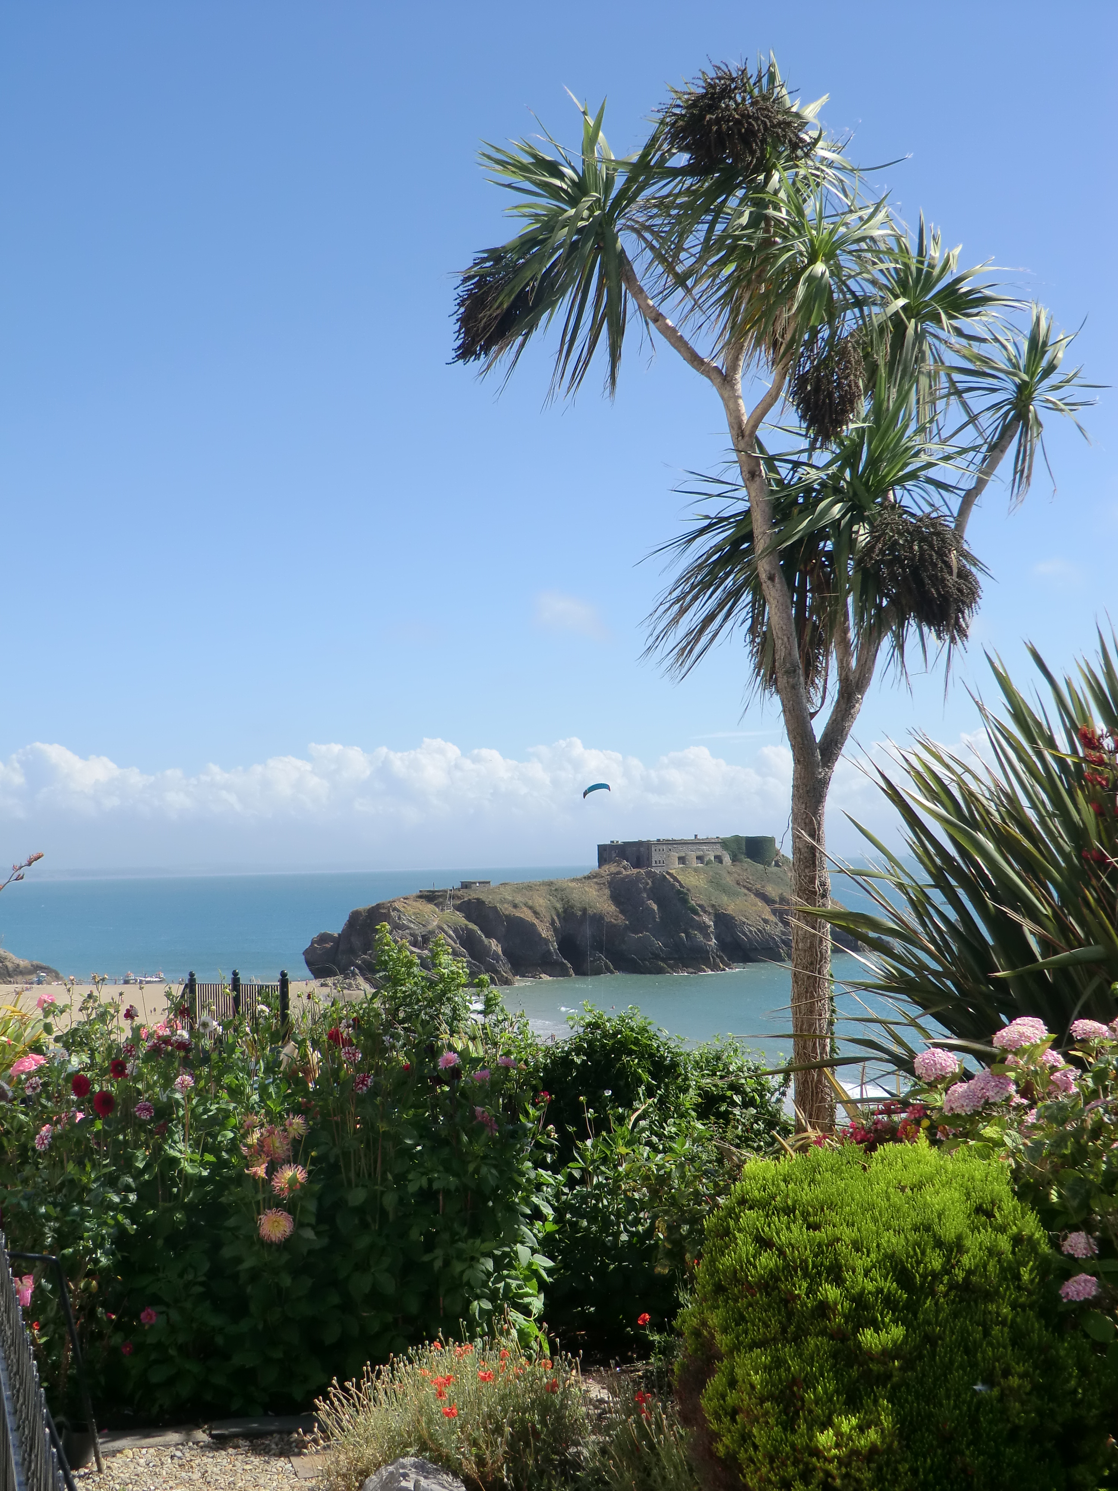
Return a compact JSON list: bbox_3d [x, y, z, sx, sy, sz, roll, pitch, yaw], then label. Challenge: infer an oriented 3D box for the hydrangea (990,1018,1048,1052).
[{"bbox_3d":[1.367,0.856,6.000,0.165,0.095,0.155,-2,-3,0],"label":"hydrangea"}]

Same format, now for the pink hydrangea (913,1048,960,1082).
[{"bbox_3d":[1.139,0.962,6.100,0.140,0.095,0.135,-2,-3,0],"label":"pink hydrangea"}]

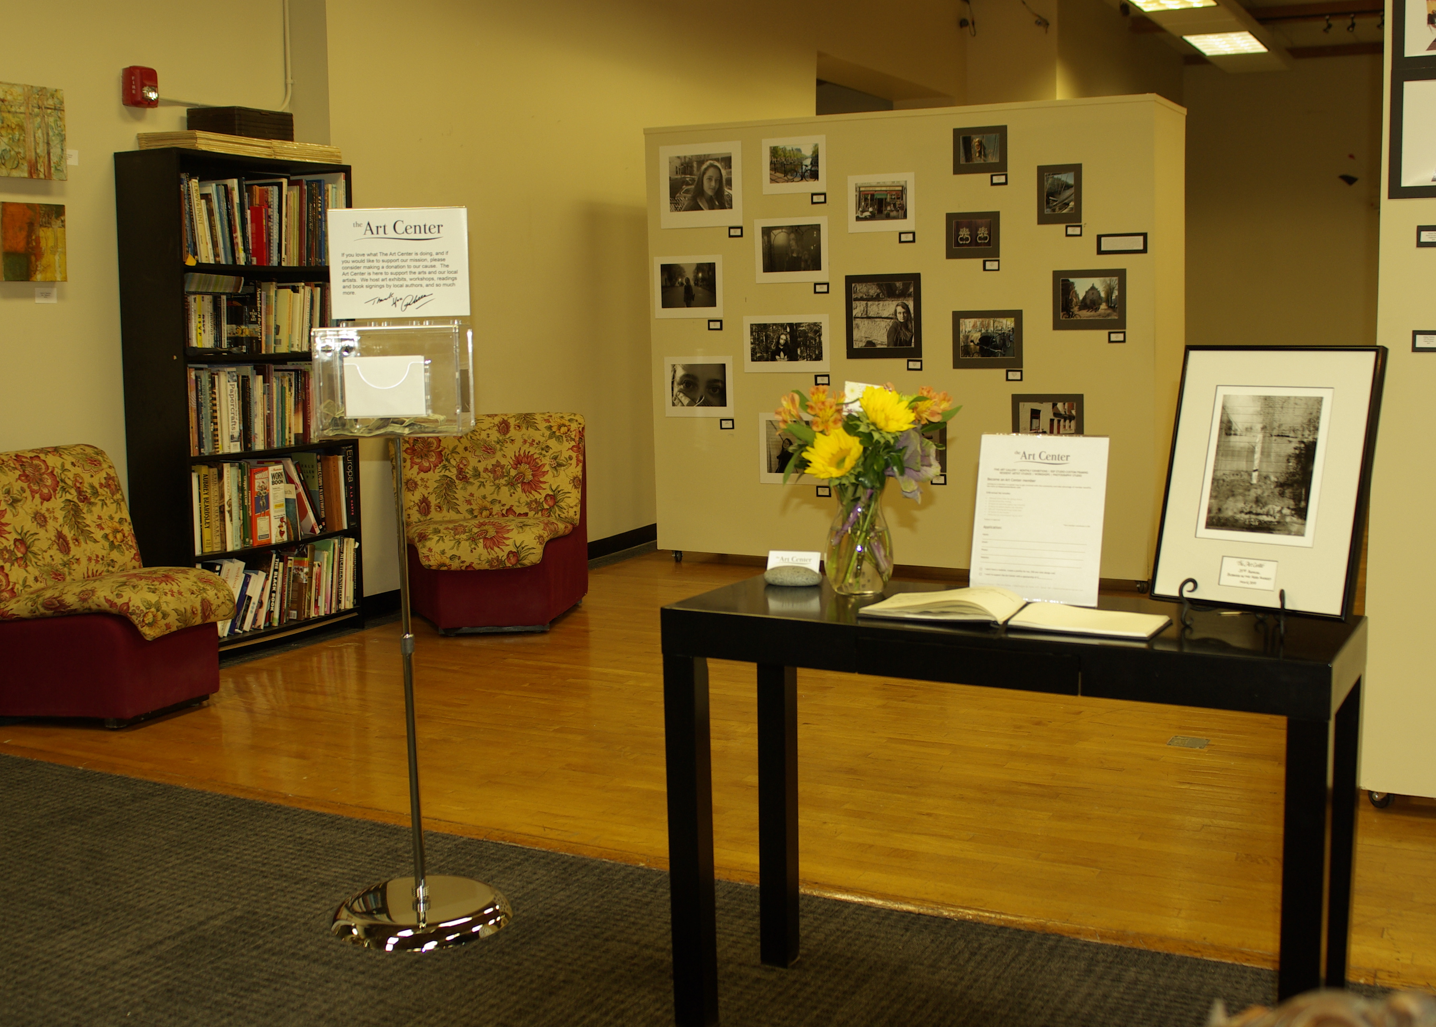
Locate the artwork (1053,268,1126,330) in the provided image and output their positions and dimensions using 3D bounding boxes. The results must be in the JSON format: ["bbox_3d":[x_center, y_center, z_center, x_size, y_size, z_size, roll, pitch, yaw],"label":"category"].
[{"bbox_3d":[1.581,-0.907,6.535,0.312,0.253,0.015,3,8,27],"label":"artwork"}]

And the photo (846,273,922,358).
[{"bbox_3d":[0.768,-0.918,7.130,0.368,0.389,0.020,2,8,26],"label":"photo"}]

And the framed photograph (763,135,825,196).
[{"bbox_3d":[0.351,-1.599,7.062,0.317,0.252,0.015,3,8,27],"label":"framed photograph"}]

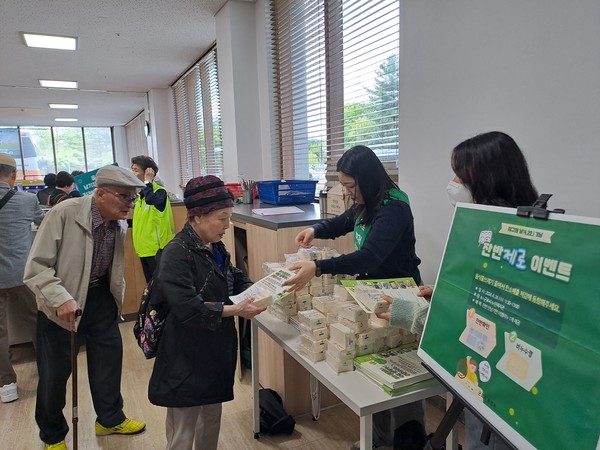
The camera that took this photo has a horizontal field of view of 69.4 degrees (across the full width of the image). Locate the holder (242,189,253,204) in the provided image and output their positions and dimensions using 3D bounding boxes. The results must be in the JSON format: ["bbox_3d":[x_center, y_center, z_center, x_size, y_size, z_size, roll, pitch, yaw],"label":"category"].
[{"bbox_3d":[-0.443,-0.235,3.680,0.085,0.120,0.085,-2,7,0],"label":"holder"}]

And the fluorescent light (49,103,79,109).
[{"bbox_3d":[-5.489,-2.775,10.084,0.600,0.060,0.620,-6,8,-27],"label":"fluorescent light"}]

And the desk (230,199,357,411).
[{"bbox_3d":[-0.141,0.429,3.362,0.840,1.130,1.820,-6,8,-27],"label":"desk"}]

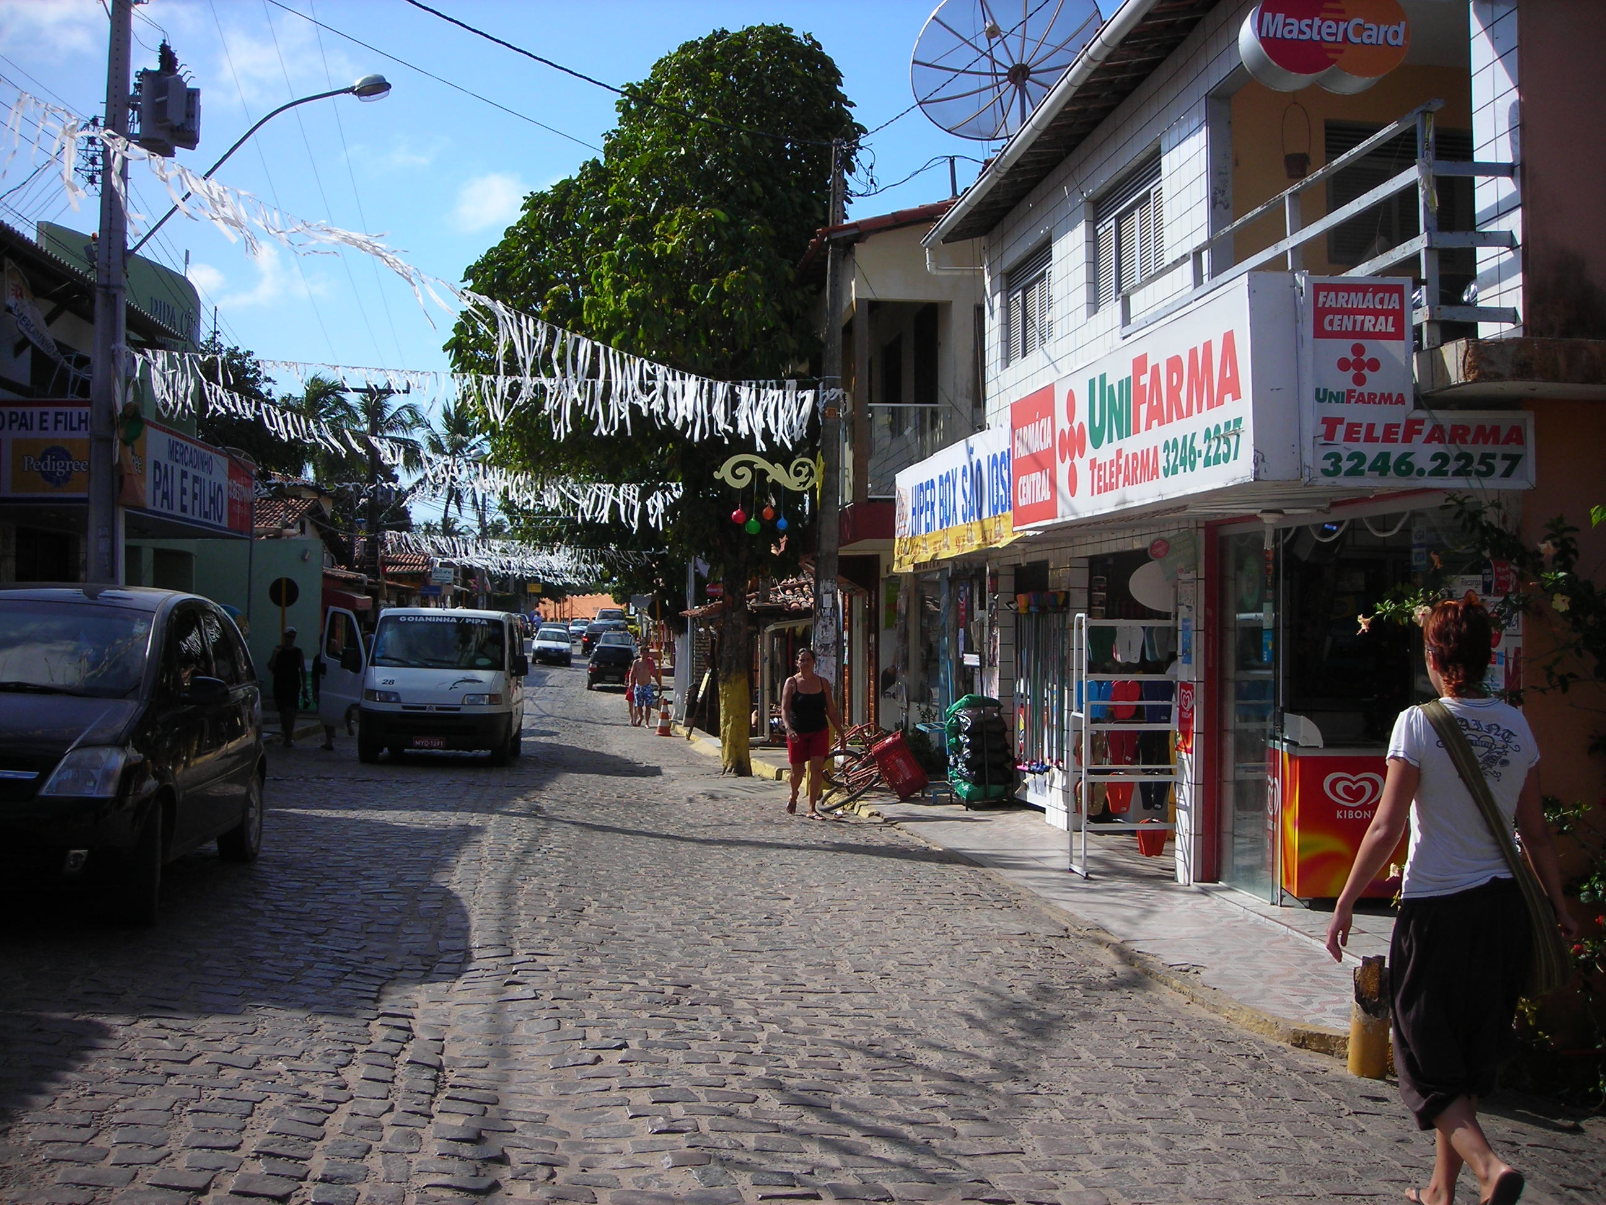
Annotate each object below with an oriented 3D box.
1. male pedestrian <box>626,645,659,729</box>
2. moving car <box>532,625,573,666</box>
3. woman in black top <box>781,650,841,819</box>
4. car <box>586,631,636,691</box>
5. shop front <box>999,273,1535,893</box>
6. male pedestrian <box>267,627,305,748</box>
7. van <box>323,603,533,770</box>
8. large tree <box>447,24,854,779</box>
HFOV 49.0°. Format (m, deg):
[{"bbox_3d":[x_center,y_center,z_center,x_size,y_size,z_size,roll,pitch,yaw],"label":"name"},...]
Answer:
[{"bbox_3d":[-3.190,1.655,35.200,0.570,1.690,0.400,0,-1,-6],"label":"male pedestrian"},{"bbox_3d":[-10.100,1.780,71.000,1.650,1.430,3.900,0,-1,-7],"label":"moving car"},{"bbox_3d":[0.070,1.225,16.600,0.550,1.610,0.420,0,-1,0],"label":"woman in black top"},{"bbox_3d":[-6.000,1.940,55.500,1.650,1.500,3.900,0,-1,-6],"label":"car"},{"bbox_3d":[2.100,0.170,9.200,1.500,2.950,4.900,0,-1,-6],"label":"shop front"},{"bbox_3d":[-7.300,1.205,24.900,0.530,1.720,0.420,0,-1,-12],"label":"male pedestrian"},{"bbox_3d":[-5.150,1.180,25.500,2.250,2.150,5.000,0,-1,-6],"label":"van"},{"bbox_3d":[-1.880,-2.580,22.400,5.200,9.450,5.000,0,-1,-6],"label":"large tree"}]

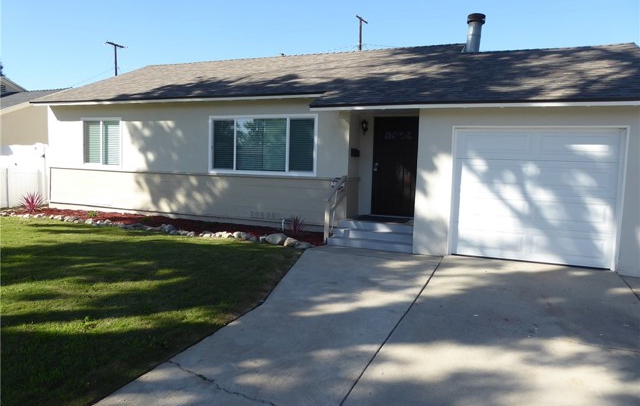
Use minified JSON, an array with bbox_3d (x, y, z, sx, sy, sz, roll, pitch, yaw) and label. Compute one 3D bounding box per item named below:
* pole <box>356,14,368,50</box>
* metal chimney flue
[{"bbox_3d":[2.914,-7.734,35.496,0.300,12.566,2.200,4,5,21],"label":"pole"},{"bbox_3d":[3.659,-3.937,10.819,0.420,1.000,0.420,4,5,21],"label":"metal chimney flue"}]

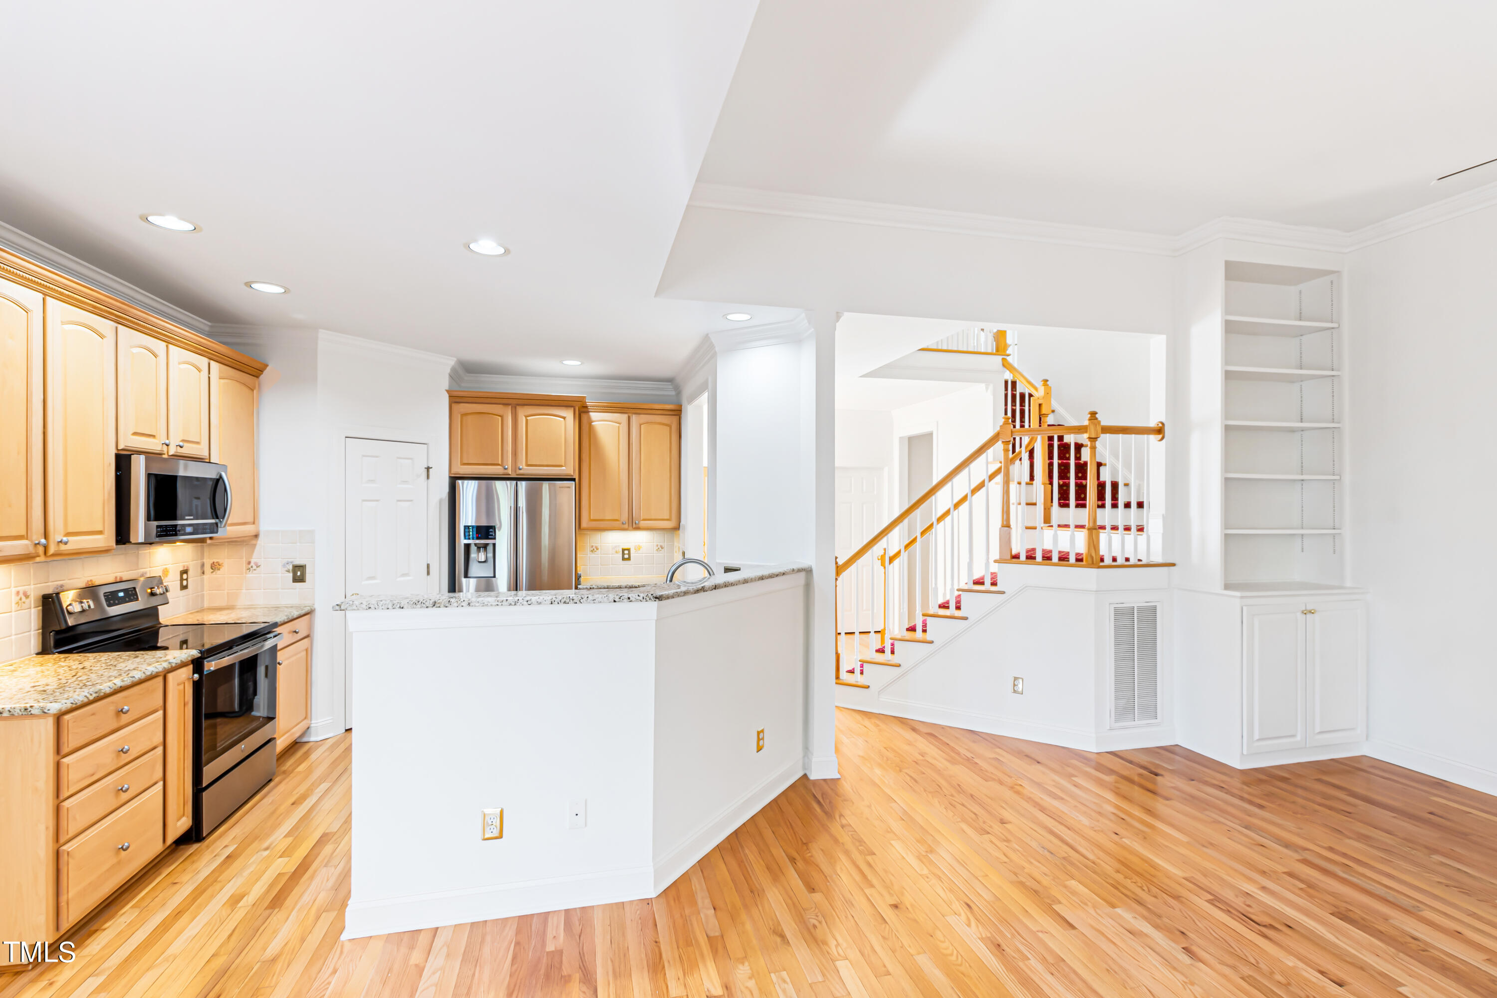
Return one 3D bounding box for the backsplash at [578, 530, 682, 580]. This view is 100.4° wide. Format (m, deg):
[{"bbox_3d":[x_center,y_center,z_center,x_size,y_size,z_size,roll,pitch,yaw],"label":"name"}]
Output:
[{"bbox_3d":[-1.140,0.506,5.916,0.892,0.440,0.020,0,0,-13],"label":"backsplash"}]

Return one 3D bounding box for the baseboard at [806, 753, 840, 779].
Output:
[{"bbox_3d":[0.432,1.553,3.630,0.186,0.125,0.030,0,0,-13],"label":"baseboard"}]

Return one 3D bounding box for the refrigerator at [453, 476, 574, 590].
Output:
[{"bbox_3d":[-1.941,0.744,5.349,0.905,1.775,0.730,0,0,-13],"label":"refrigerator"}]

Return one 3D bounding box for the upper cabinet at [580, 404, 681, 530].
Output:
[{"bbox_3d":[-1.086,-0.283,5.751,0.880,1.125,0.370,0,0,-13],"label":"upper cabinet"}]

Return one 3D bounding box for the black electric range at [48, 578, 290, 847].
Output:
[{"bbox_3d":[-2.927,1.028,3.171,0.710,1.170,0.760,0,-1,-15],"label":"black electric range"}]

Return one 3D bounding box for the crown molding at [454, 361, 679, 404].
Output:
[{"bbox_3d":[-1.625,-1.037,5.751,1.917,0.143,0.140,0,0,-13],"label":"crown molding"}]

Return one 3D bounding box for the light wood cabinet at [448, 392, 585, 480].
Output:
[{"bbox_3d":[-1.963,-0.514,5.396,1.030,0.679,0.670,0,0,-13],"label":"light wood cabinet"}]

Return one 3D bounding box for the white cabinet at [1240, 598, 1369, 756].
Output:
[{"bbox_3d":[3.377,1.093,4.029,0.976,0.950,0.440,0,0,-13],"label":"white cabinet"}]

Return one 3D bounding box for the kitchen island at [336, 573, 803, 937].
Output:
[{"bbox_3d":[-0.612,1.007,3.085,2.189,1.210,1.244,0,0,-13],"label":"kitchen island"}]

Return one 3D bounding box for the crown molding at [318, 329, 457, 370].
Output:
[{"bbox_3d":[-2.628,-1.056,4.576,0.085,0.123,0.981,0,-1,32],"label":"crown molding"}]

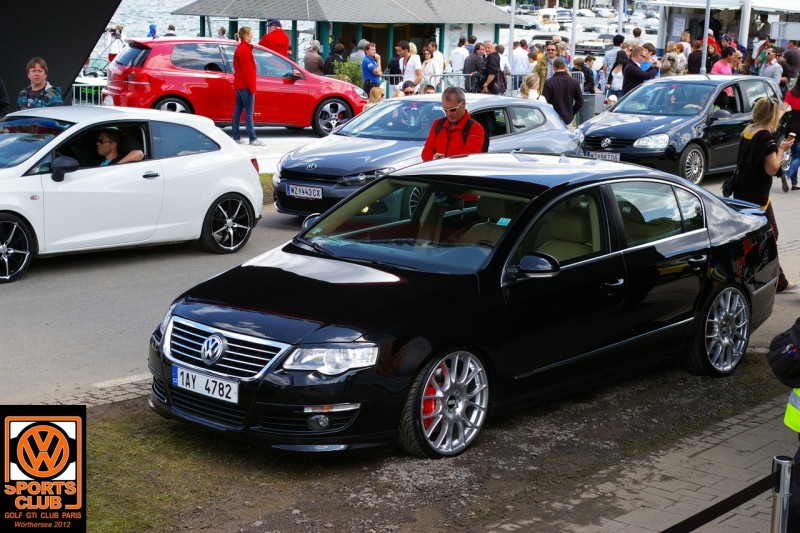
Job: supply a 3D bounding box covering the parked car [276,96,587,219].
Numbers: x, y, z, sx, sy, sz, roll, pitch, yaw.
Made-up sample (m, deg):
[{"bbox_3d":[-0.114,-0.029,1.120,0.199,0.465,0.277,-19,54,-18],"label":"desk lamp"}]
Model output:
[{"bbox_3d":[0.436,-1.234,16.937,1.820,1.400,4.256,10,13,41],"label":"parked car"}]

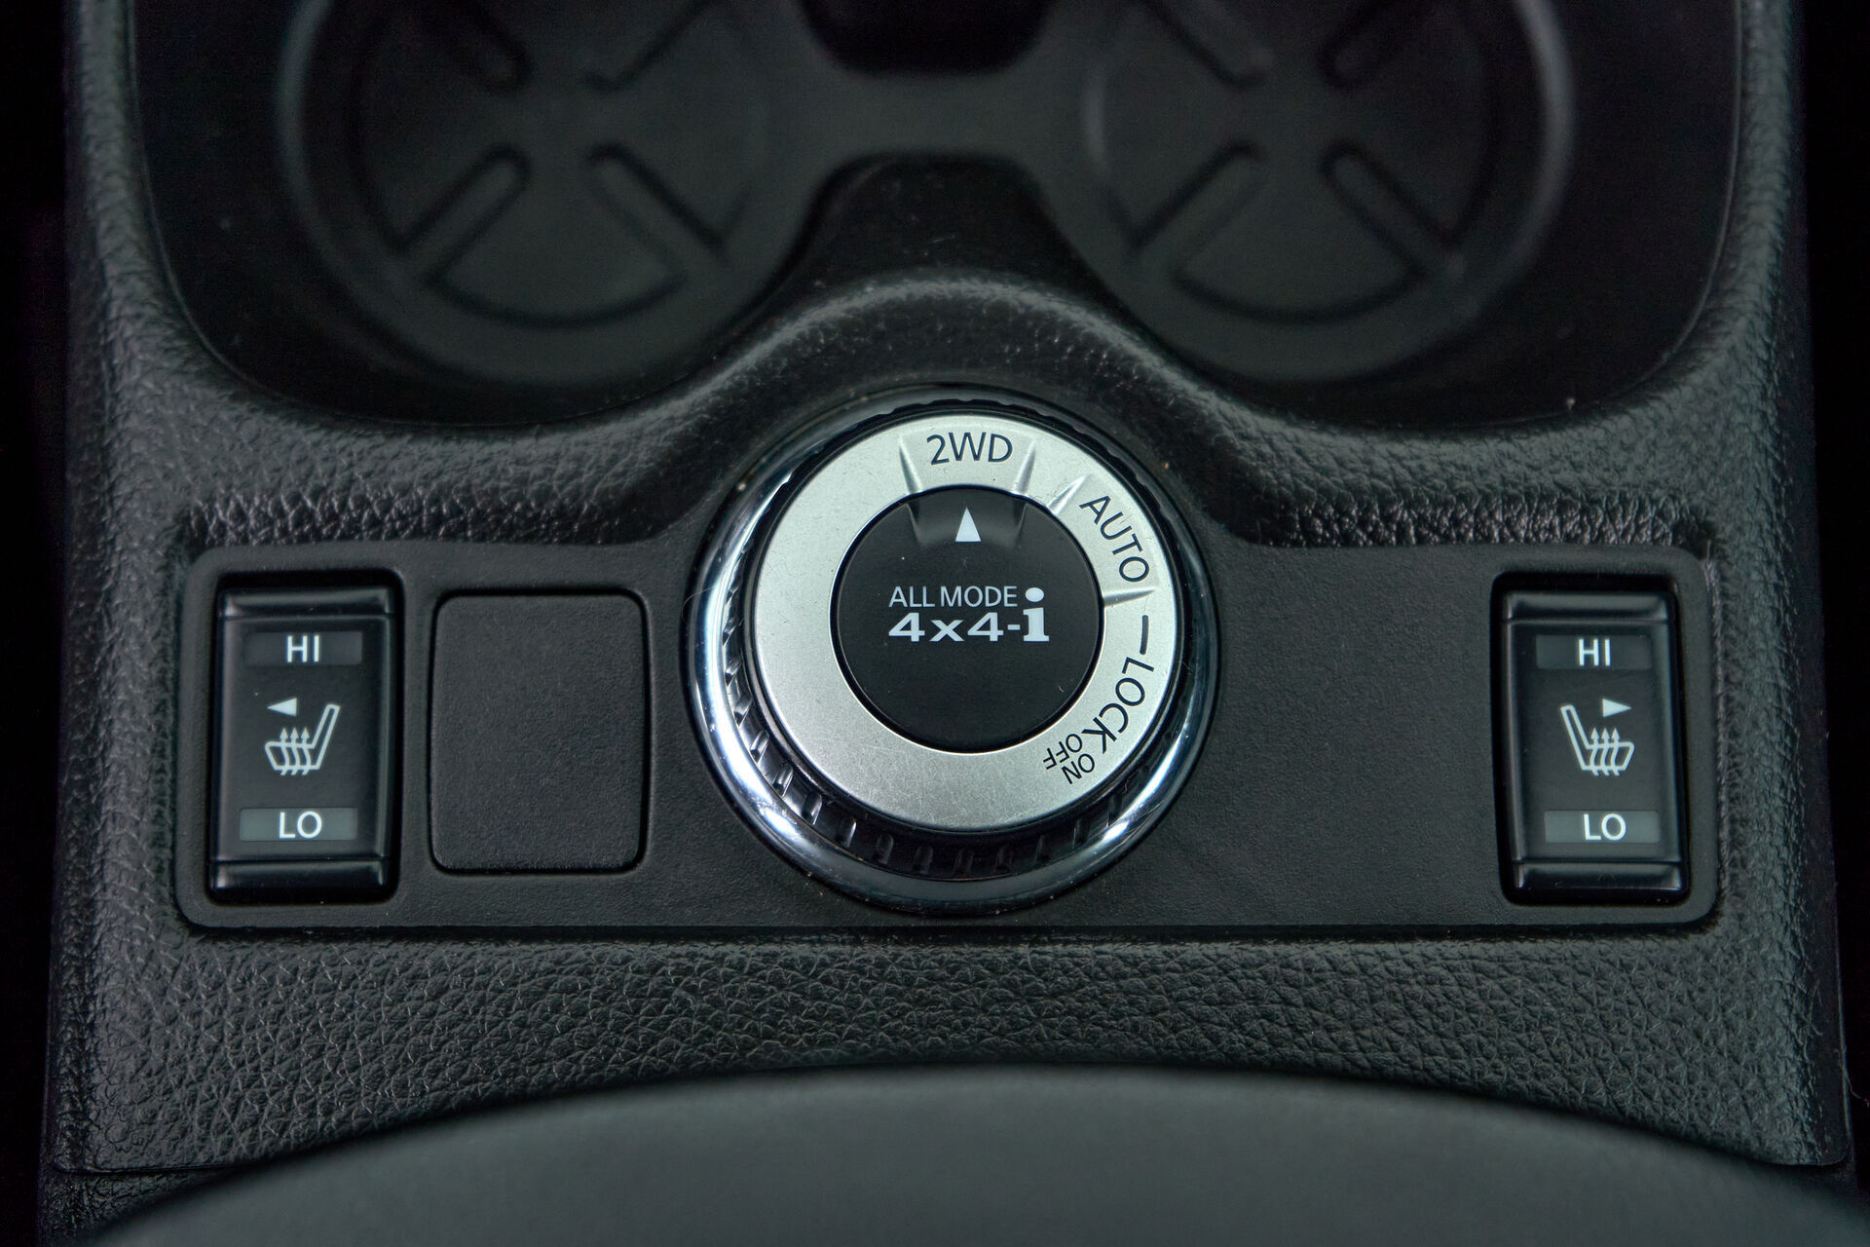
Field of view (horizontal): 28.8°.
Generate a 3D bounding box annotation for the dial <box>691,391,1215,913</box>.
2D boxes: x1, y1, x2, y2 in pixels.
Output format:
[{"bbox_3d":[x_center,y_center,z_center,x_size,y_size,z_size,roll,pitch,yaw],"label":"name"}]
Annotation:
[{"bbox_3d":[0.002,0.001,0.410,0.060,0.021,0.060,0,80,-2],"label":"dial"}]

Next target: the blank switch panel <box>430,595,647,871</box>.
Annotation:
[{"bbox_3d":[-0.045,0.013,0.417,0.024,0.004,0.031,0,80,-2],"label":"blank switch panel"}]

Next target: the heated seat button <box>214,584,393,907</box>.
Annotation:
[{"bbox_3d":[-0.072,0.014,0.417,0.020,0.009,0.035,0,80,-2],"label":"heated seat button"}]

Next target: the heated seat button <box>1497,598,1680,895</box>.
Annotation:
[{"bbox_3d":[0.076,0.014,0.423,0.020,0.009,0.035,0,80,-2],"label":"heated seat button"}]

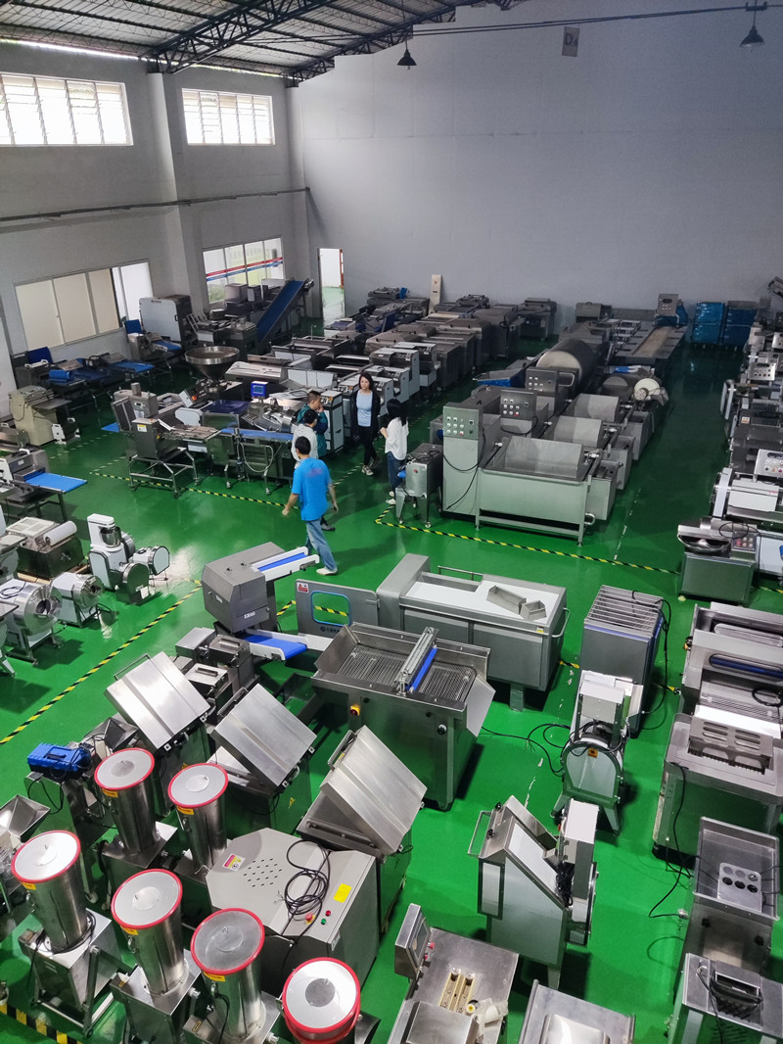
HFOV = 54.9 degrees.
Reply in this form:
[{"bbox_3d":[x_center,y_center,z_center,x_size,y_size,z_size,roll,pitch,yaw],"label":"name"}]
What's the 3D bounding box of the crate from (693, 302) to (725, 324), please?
[{"bbox_3d":[8.065,-5.299,19.084,0.680,0.500,0.560,10,28,21],"label":"crate"}]

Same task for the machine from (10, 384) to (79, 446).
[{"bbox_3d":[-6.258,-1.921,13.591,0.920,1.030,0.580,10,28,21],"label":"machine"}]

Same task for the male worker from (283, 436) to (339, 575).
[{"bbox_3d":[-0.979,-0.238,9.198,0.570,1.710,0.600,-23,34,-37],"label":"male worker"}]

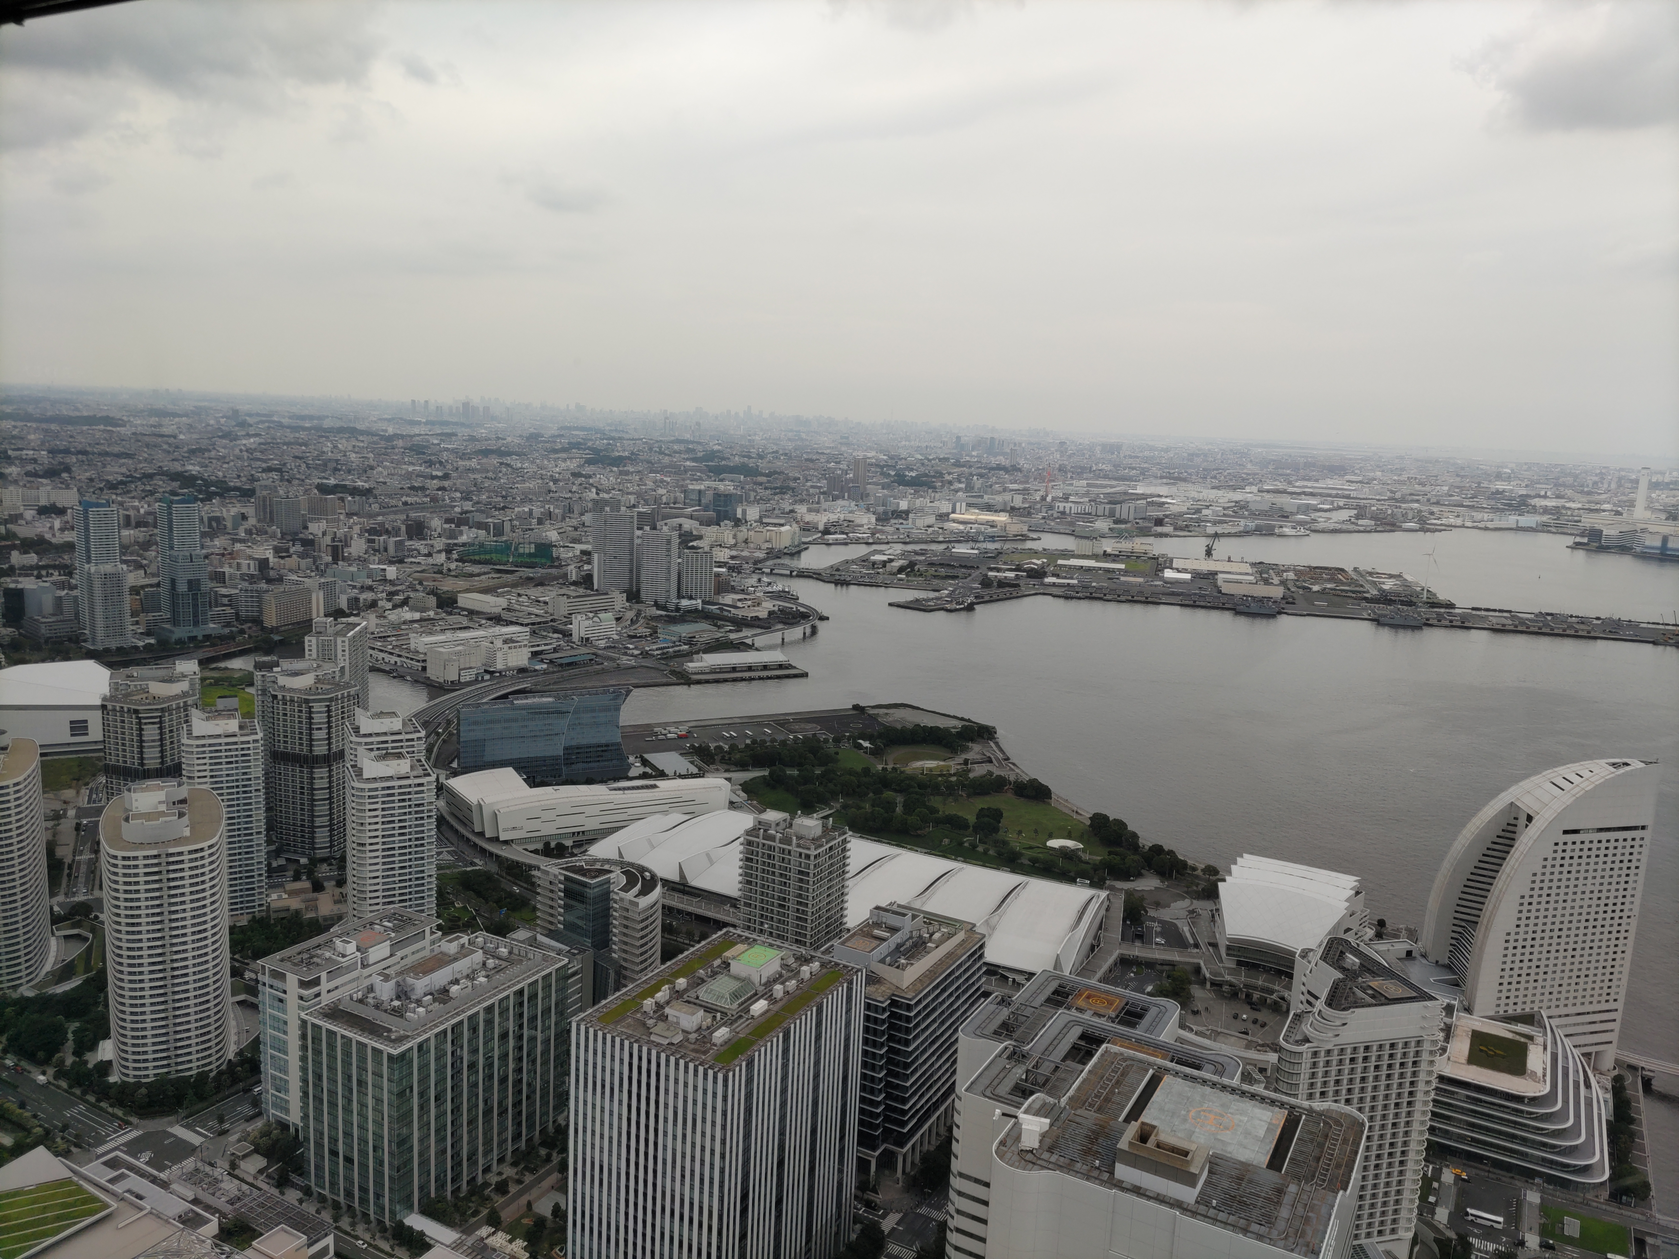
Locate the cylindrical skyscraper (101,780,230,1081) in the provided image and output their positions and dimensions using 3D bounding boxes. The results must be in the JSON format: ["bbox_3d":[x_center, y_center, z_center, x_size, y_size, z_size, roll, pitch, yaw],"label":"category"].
[{"bbox_3d":[-278.311,122.315,523.451,46.000,106.000,82.000,-2,11,-26],"label":"cylindrical skyscraper"}]

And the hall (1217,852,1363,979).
[{"bbox_3d":[234.432,151.867,663.424,73.000,42.000,105.000,8,11,28],"label":"hall"}]

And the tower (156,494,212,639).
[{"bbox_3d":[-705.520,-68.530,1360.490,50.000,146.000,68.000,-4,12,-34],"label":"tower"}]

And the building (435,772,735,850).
[{"bbox_3d":[-165.420,111.830,828.550,174.000,26.000,90.000,-2,11,-26],"label":"building"}]

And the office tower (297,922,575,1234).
[{"bbox_3d":[-144.866,158.404,461.376,46.000,67.000,84.000,8,11,28],"label":"office tower"}]

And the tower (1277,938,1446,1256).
[{"bbox_3d":[168.718,160.662,417.893,50.000,103.000,79.000,8,11,28],"label":"tower"}]

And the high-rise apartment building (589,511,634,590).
[{"bbox_3d":[-328.490,-113.700,1840.680,62.000,115.000,36.000,1,10,-7],"label":"high-rise apartment building"}]

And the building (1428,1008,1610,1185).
[{"bbox_3d":[280.577,182.388,518.703,63.000,35.000,112.000,8,11,28],"label":"building"}]

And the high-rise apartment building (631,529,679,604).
[{"bbox_3d":[-250.290,-89.320,1755.900,41.000,103.000,40.000,3,10,4],"label":"high-rise apartment building"}]

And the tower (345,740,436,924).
[{"bbox_3d":[-217.475,110.234,613.692,37.000,104.000,35.000,-3,11,-29],"label":"tower"}]

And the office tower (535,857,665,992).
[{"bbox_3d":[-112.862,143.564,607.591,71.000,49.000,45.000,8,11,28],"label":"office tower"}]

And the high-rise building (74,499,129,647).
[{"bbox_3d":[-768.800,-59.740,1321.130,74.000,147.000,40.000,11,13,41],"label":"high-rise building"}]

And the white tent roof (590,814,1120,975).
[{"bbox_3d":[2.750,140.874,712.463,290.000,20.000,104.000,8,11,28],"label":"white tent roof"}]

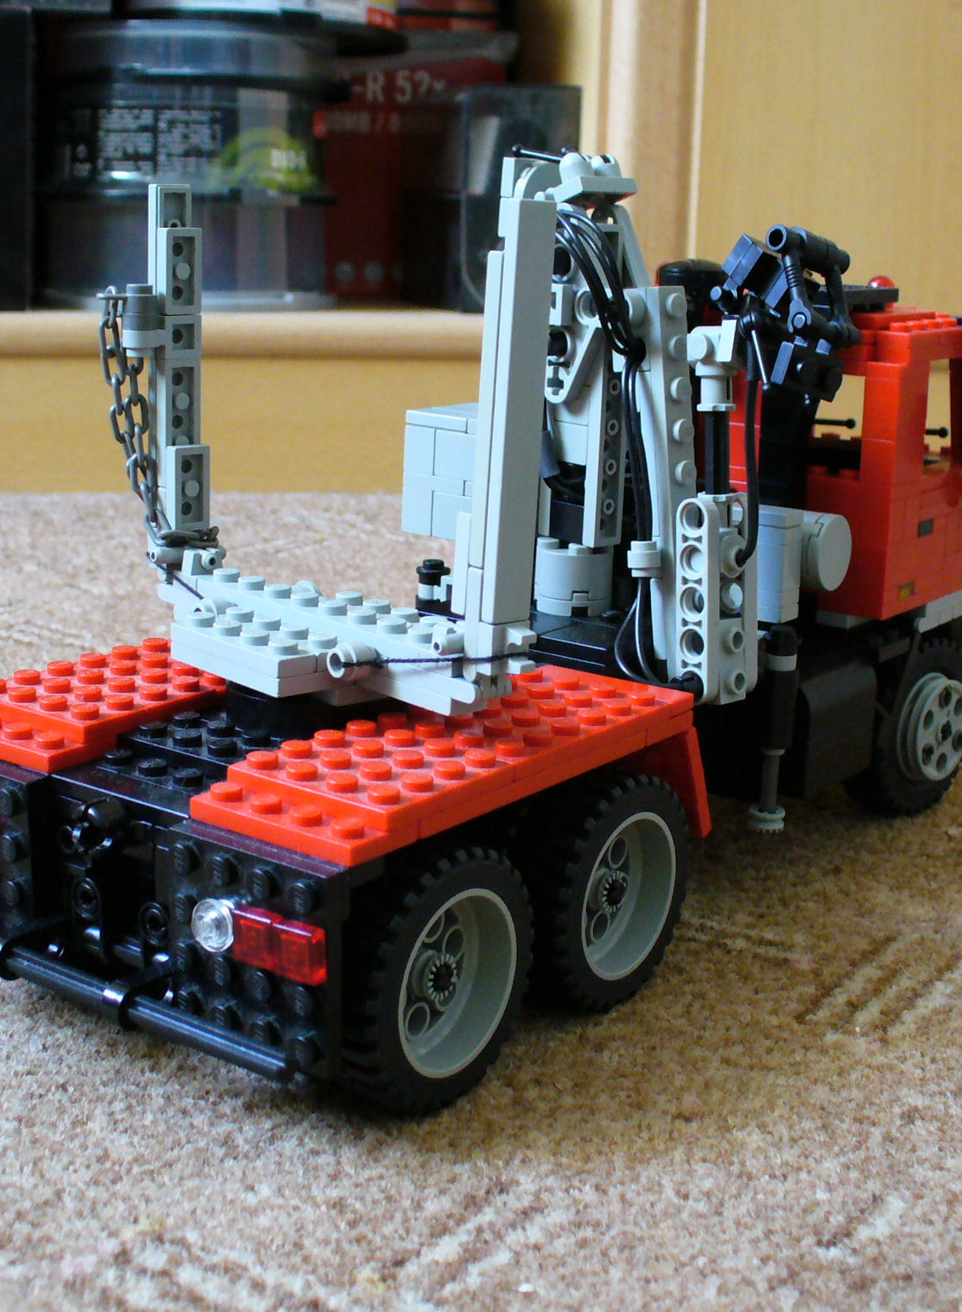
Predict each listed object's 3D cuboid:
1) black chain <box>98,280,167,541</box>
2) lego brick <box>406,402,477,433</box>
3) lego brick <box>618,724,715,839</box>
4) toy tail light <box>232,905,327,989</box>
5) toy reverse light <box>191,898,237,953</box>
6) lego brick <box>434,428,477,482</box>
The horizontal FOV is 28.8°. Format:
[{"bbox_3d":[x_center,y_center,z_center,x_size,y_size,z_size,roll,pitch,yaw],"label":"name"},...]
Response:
[{"bbox_3d":[-0.067,-0.046,0.361,0.012,0.050,0.006,-11,19,-41],"label":"black chain"},{"bbox_3d":[-0.002,-0.050,0.394,0.017,0.003,0.024,12,17,35],"label":"lego brick"},{"bbox_3d":[0.029,0.022,0.355,0.028,0.025,0.004,12,37,35],"label":"lego brick"},{"bbox_3d":[-0.029,0.041,0.268,0.016,0.008,0.003,12,17,35],"label":"toy tail light"},{"bbox_3d":[-0.039,0.039,0.274,0.008,0.008,0.005,12,17,35],"label":"toy reverse light"},{"bbox_3d":[0.000,-0.041,0.385,0.016,0.010,0.009,12,17,35],"label":"lego brick"}]

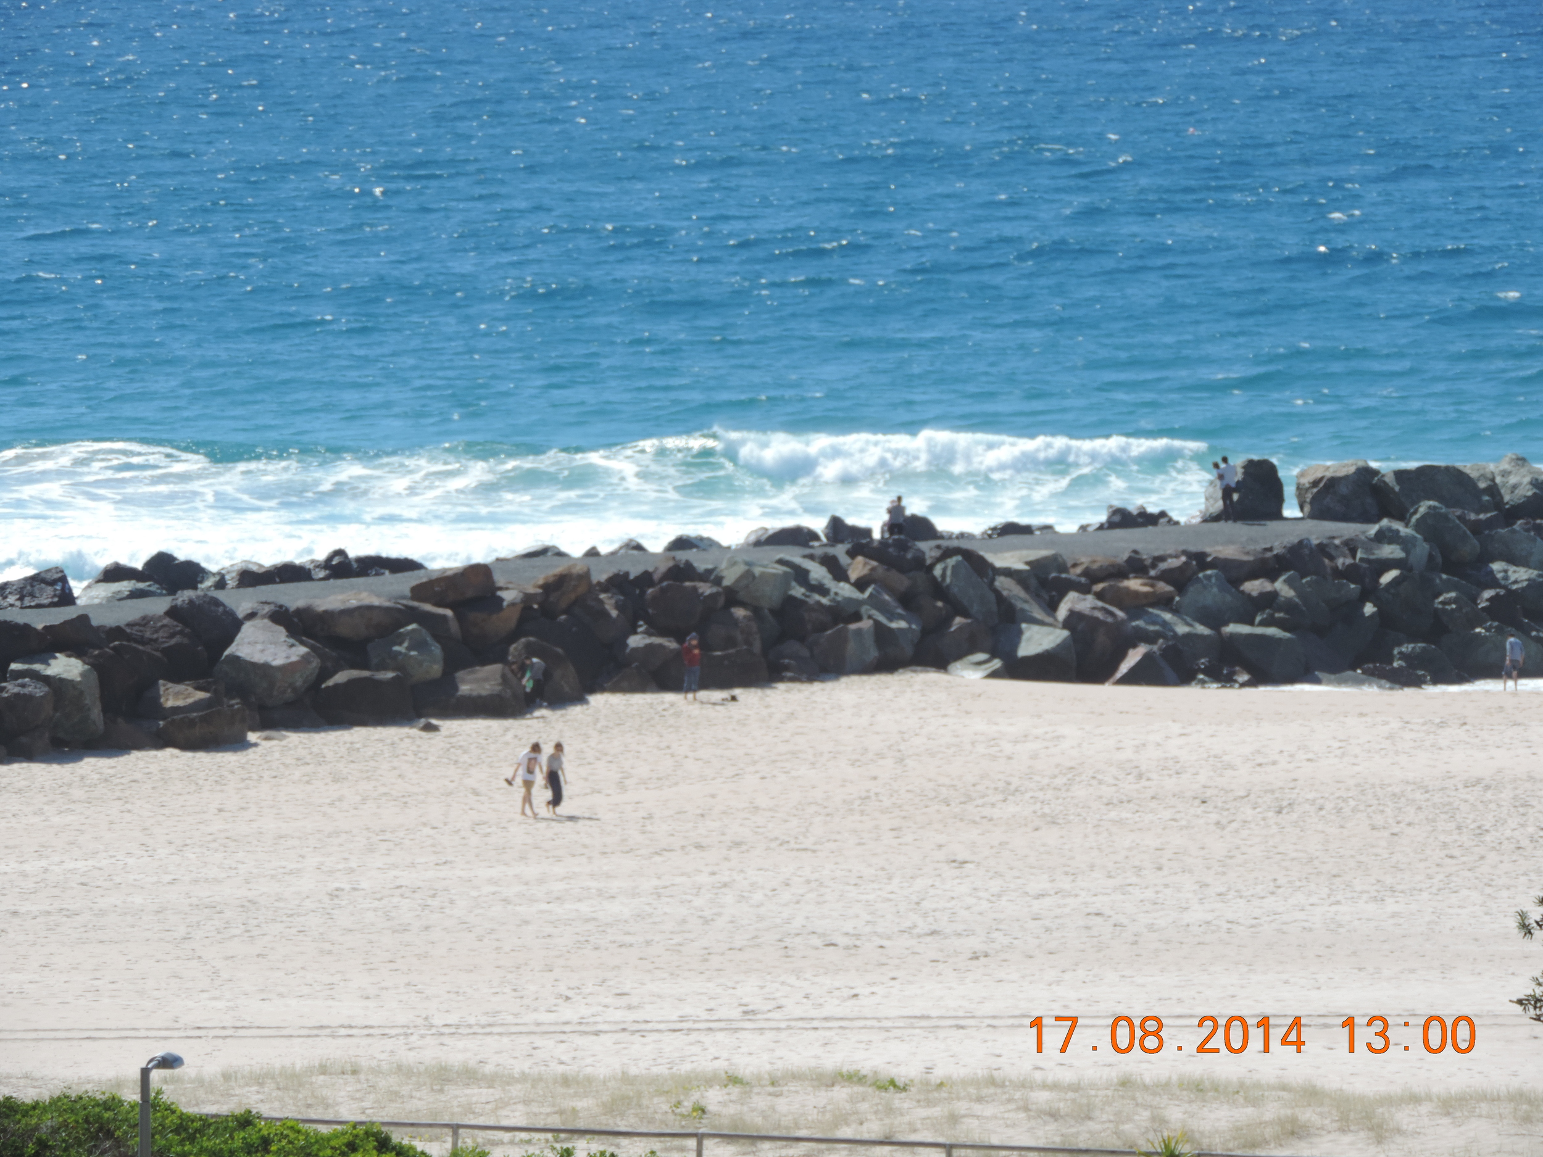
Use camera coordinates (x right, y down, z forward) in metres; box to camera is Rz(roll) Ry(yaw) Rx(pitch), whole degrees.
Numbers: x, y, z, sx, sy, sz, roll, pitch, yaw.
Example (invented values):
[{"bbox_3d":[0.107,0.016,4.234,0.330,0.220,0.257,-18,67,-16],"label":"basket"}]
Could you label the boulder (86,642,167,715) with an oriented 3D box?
[{"bbox_3d":[-15.423,2.393,266.500,1.932,1.689,1.738,0,5,0],"label":"boulder"}]

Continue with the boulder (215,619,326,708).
[{"bbox_3d":[-12.329,2.062,274.300,2.670,2.140,2.100,0,5,0],"label":"boulder"}]

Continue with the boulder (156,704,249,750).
[{"bbox_3d":[-13.582,3.568,266.000,2.216,1.038,1.400,0,4,0],"label":"boulder"}]

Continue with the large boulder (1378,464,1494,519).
[{"bbox_3d":[17.968,-2.303,302.000,3.230,1.570,2.300,0,5,0],"label":"large boulder"}]

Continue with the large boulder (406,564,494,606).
[{"bbox_3d":[-7.797,0.162,272.000,2.150,0.980,1.500,0,4,0],"label":"large boulder"}]

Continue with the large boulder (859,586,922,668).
[{"bbox_3d":[2.989,1.199,280.500,1.580,1.970,1.600,0,4,0],"label":"large boulder"}]

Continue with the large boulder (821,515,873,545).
[{"bbox_3d":[1.974,-1.279,292.000,1.330,0.750,1.050,0,4,0],"label":"large boulder"}]

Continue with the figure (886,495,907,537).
[{"bbox_3d":[3.251,-1.329,289.000,0.550,1.650,0.400,0,5,0],"label":"figure"}]

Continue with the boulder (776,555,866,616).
[{"bbox_3d":[1.261,0.182,281.000,2.250,1.460,1.700,0,4,0],"label":"boulder"}]

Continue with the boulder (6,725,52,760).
[{"bbox_3d":[-17.538,3.875,263.400,1.083,0.787,0.974,0,5,0],"label":"boulder"}]

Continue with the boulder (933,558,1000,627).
[{"bbox_3d":[5.096,0.333,293.500,1.714,1.760,1.350,0,4,0],"label":"boulder"}]

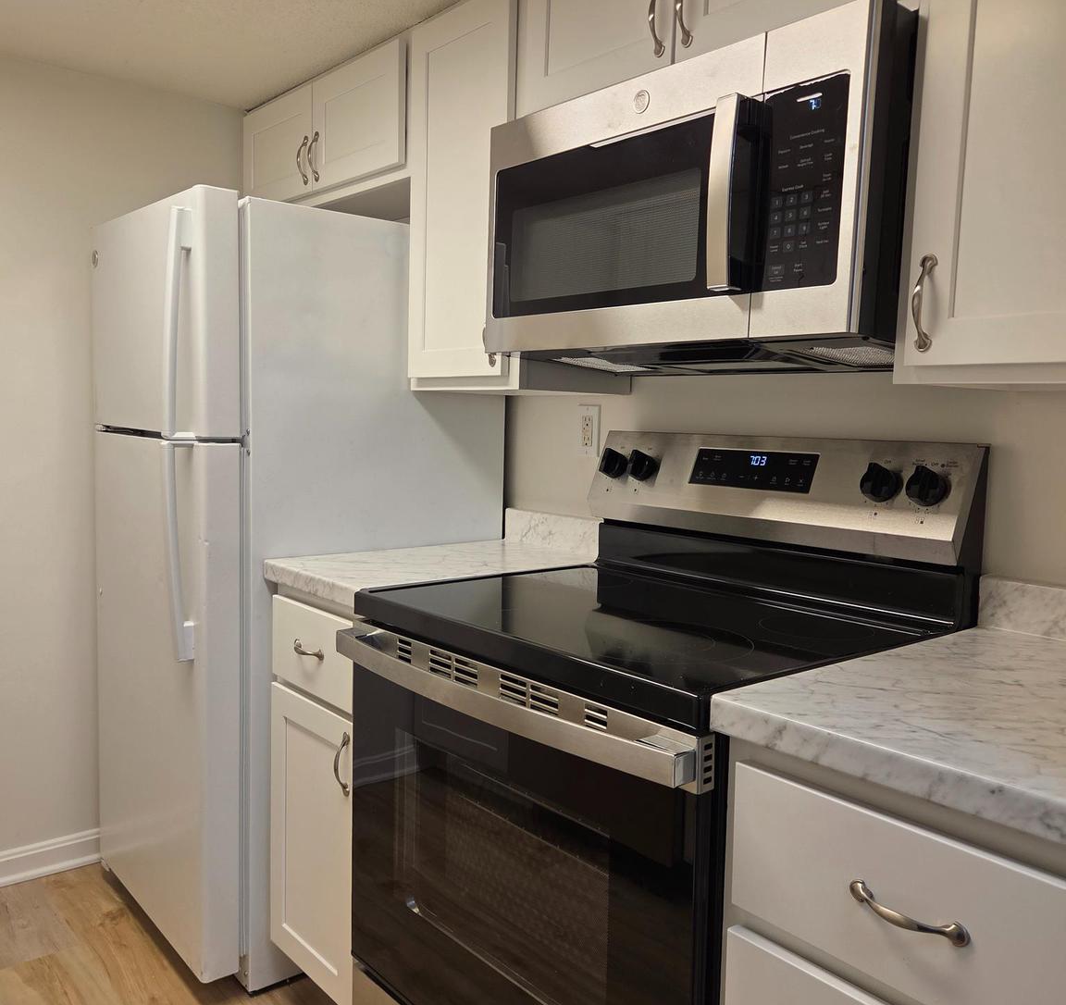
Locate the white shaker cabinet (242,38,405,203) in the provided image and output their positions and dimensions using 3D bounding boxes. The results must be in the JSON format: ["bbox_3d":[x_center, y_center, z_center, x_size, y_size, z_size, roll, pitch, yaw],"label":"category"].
[{"bbox_3d":[-0.417,-0.899,2.446,0.335,0.301,0.819,-3,7,-40],"label":"white shaker cabinet"}]

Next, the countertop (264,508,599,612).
[{"bbox_3d":[-0.168,0.097,1.964,0.657,0.115,0.360,-3,7,-40],"label":"countertop"}]

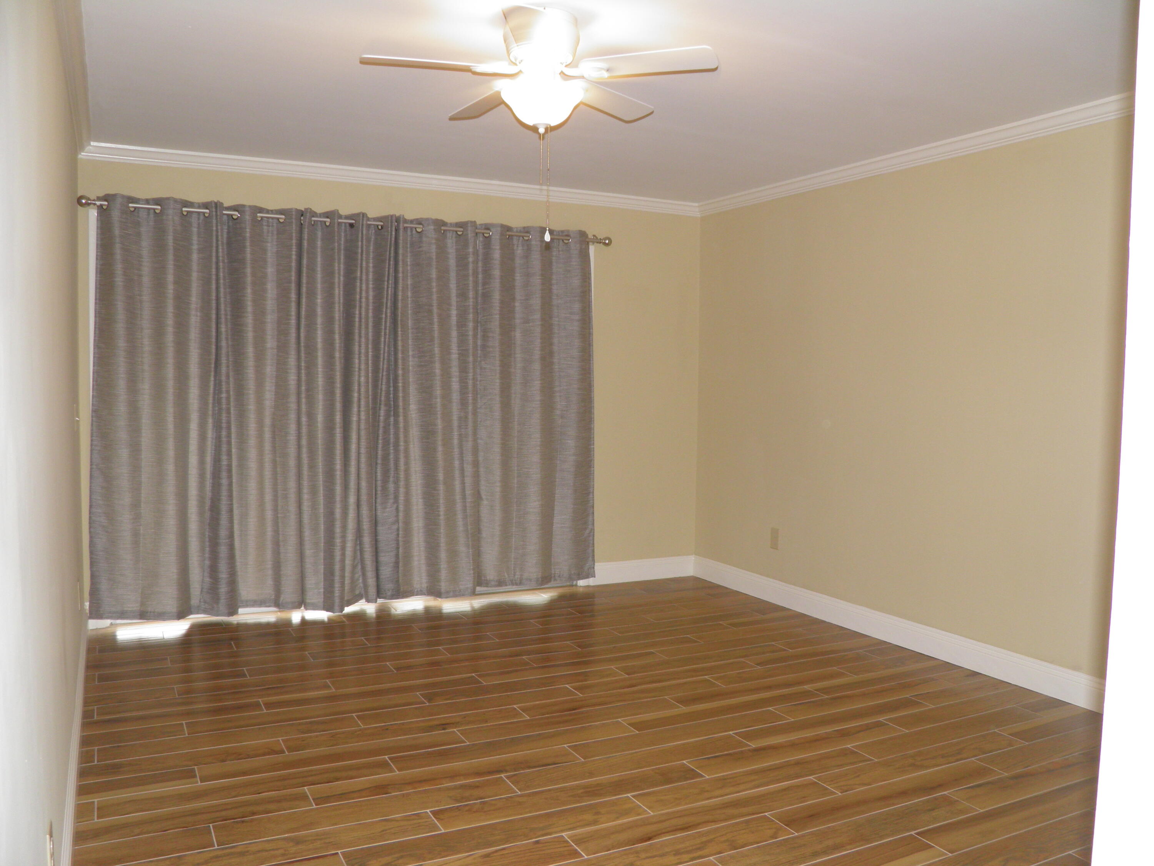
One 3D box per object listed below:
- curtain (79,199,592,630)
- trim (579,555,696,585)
[{"bbox_3d":[-1.120,-0.133,5.145,2.740,2.105,0.120,0,3,-27],"label":"curtain"},{"bbox_3d":[0.397,0.891,6.071,0.850,0.139,0.018,0,3,-27],"label":"trim"}]

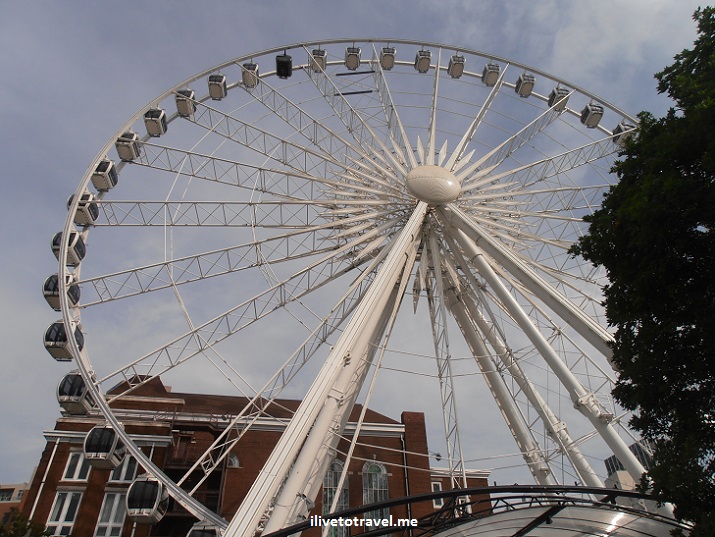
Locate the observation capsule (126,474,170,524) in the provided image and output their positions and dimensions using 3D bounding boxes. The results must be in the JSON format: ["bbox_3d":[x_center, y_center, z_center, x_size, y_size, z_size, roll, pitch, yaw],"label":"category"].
[{"bbox_3d":[-11.370,12.525,26.930,1.700,2.080,1.880,2,-39,-5],"label":"observation capsule"}]

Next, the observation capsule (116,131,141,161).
[{"bbox_3d":[-20.889,-11.219,45.335,1.700,2.080,1.880,2,-39,-5],"label":"observation capsule"}]

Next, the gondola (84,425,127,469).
[{"bbox_3d":[-14.911,10.582,29.441,1.803,1.917,1.761,2,-39,-5],"label":"gondola"}]

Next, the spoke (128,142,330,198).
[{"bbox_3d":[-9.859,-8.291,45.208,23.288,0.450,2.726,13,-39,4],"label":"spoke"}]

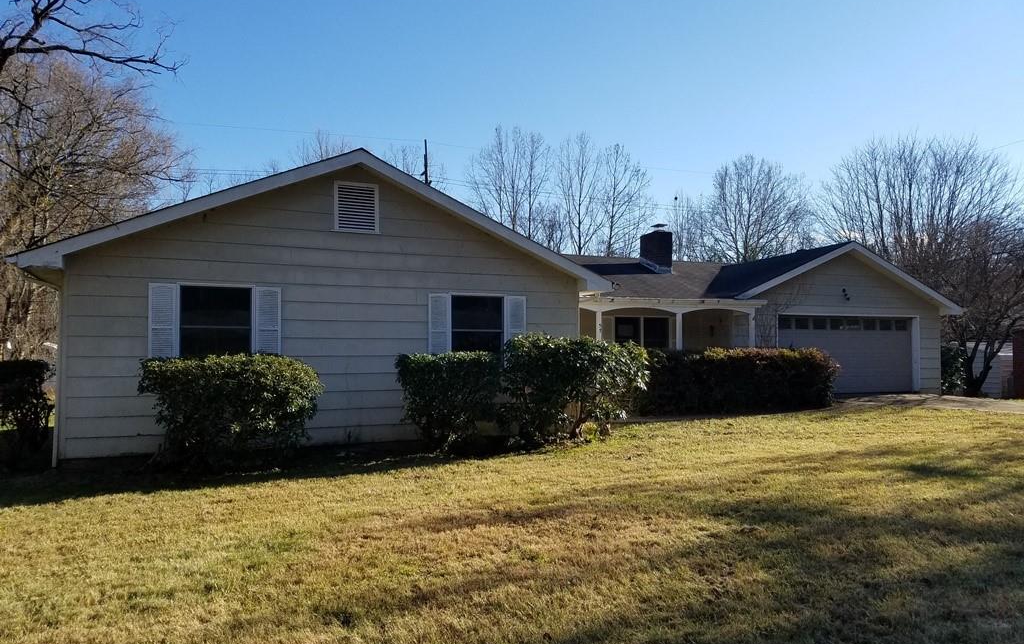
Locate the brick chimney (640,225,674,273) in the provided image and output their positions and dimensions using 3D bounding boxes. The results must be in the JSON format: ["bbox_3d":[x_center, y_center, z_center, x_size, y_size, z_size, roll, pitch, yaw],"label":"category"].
[{"bbox_3d":[3.670,-1.823,19.500,0.500,1.220,0.760,1,-2,-24],"label":"brick chimney"}]

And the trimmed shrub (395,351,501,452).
[{"bbox_3d":[-1.000,1.189,12.000,1.450,1.450,1.250,1,-2,-24],"label":"trimmed shrub"}]

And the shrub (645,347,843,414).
[{"bbox_3d":[4.900,1.235,16.650,4.900,1.400,1.100,1,-2,-24],"label":"shrub"}]

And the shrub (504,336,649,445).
[{"bbox_3d":[1.040,1.029,12.550,2.100,1.720,1.550,1,-2,-24],"label":"shrub"}]

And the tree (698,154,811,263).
[{"bbox_3d":[13.900,-3.227,44.000,6.600,12.600,6.600,1,-2,-24],"label":"tree"}]

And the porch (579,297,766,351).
[{"bbox_3d":[2.650,0.702,17.400,5.700,2.450,2.300,1,-2,-24],"label":"porch"}]

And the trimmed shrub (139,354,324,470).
[{"bbox_3d":[-3.900,1.171,10.650,2.280,1.460,1.300,1,-2,-24],"label":"trimmed shrub"}]

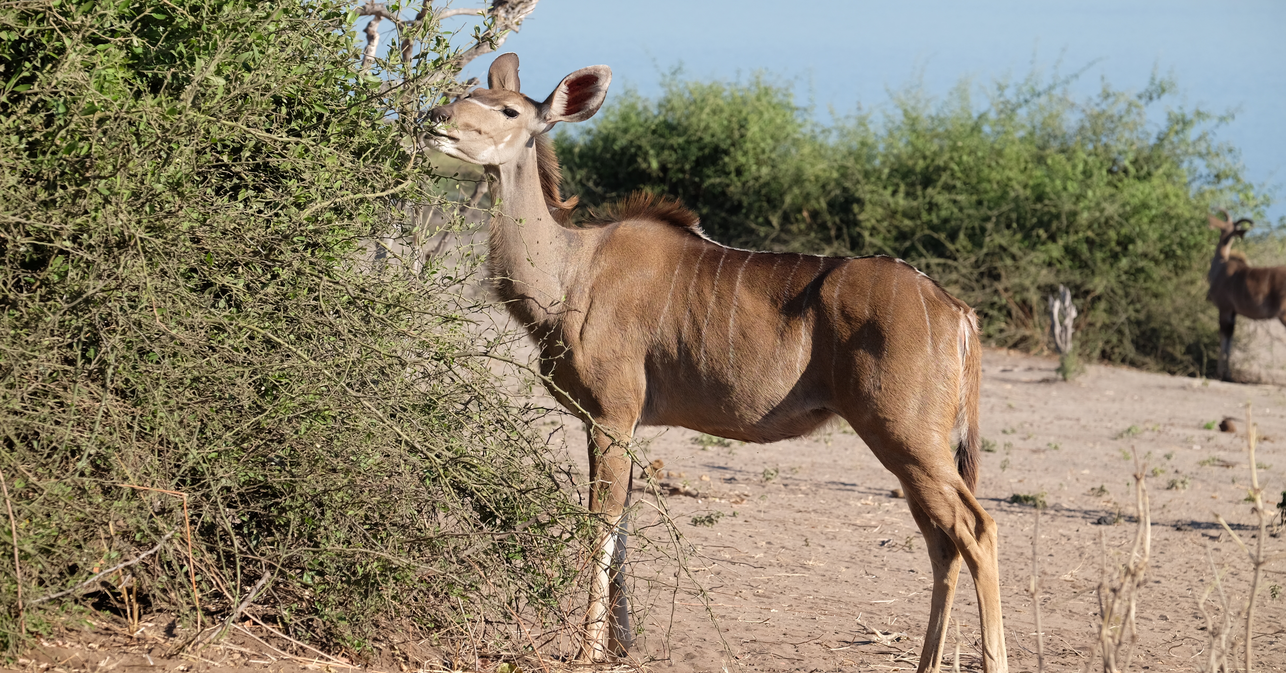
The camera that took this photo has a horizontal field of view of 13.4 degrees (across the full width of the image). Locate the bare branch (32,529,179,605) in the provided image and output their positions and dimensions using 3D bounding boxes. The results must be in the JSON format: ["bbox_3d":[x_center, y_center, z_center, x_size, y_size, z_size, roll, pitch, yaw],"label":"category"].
[{"bbox_3d":[-1.477,0.632,15.000,0.436,0.045,0.050,-26,0,0],"label":"bare branch"}]

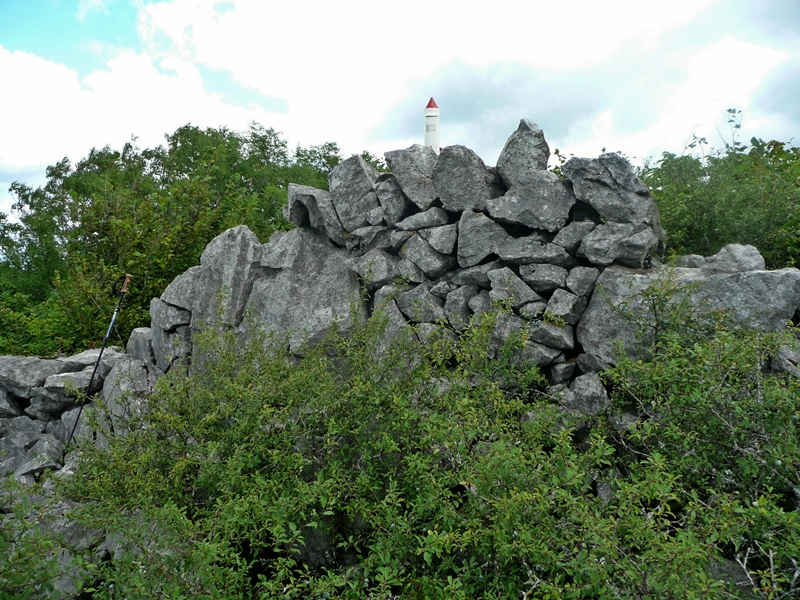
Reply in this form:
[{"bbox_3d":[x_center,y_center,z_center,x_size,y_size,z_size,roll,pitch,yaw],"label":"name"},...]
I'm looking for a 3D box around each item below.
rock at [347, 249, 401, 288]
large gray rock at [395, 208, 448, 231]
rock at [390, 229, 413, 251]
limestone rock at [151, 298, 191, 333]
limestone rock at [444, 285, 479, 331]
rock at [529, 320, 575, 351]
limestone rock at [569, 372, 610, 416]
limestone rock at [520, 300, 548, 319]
[{"bbox_3d":[-0.188,-0.233,4.870,0.396,0.281,0.340,0,-2,0],"label":"rock"},{"bbox_3d":[0.160,-0.600,4.825,0.396,0.161,0.250,0,-2,0],"label":"large gray rock"},{"bbox_3d":[0.018,-0.443,4.740,0.174,0.160,0.180,0,2,0],"label":"rock"},{"bbox_3d":[-1.566,0.106,4.425,0.276,0.229,0.250,0,-2,0],"label":"limestone rock"},{"bbox_3d":[0.413,0.050,4.350,0.229,0.309,0.210,0,-3,0],"label":"limestone rock"},{"bbox_3d":[1.077,0.252,4.600,0.322,0.210,0.280,0,2,0],"label":"rock"},{"bbox_3d":[1.201,0.599,4.100,0.266,0.279,0.260,0,-3,0],"label":"limestone rock"},{"bbox_3d":[0.891,0.064,4.350,0.188,0.121,0.160,0,-3,0],"label":"limestone rock"}]

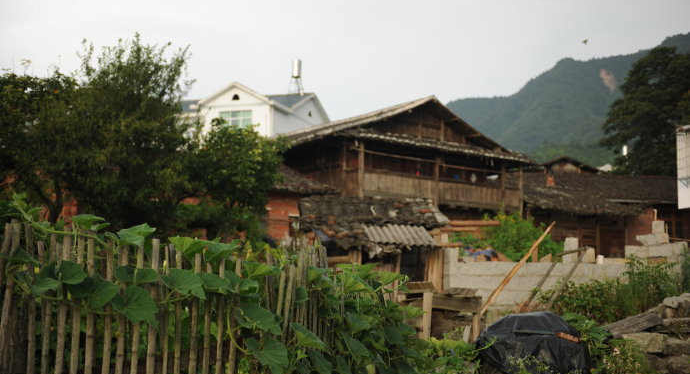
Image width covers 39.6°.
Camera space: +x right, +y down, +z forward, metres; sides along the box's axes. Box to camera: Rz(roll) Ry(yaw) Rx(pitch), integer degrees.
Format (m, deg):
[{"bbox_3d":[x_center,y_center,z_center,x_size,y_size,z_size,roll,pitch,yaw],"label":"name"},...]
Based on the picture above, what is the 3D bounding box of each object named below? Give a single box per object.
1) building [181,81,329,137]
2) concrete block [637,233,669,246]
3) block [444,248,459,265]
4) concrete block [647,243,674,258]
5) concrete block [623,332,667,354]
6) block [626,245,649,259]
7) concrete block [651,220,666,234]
[{"bbox_3d":[-6.470,-0.341,57.845,9.000,9.500,10.500,-2,-6,16],"label":"building"},{"bbox_3d":[5.936,1.014,18.500,0.560,0.230,0.280,1,-6,-12],"label":"concrete block"},{"bbox_3d":[1.956,1.276,17.600,0.250,0.300,0.280,1,-6,-12],"label":"block"},{"bbox_3d":[6.067,1.225,18.400,0.440,0.260,0.270,1,-6,-12],"label":"concrete block"},{"bbox_3d":[3.432,1.788,11.000,0.440,0.230,0.300,1,-6,-10],"label":"concrete block"},{"bbox_3d":[5.586,1.245,18.300,0.410,0.250,0.270,1,-6,-12],"label":"block"},{"bbox_3d":[6.052,0.776,18.500,0.240,0.250,0.260,1,-6,-12],"label":"concrete block"}]

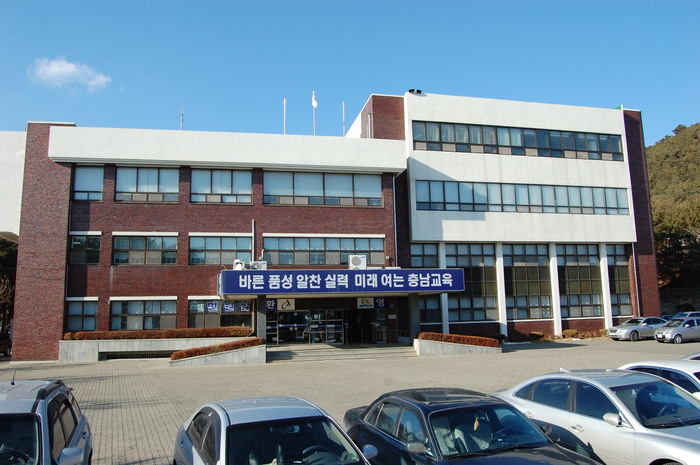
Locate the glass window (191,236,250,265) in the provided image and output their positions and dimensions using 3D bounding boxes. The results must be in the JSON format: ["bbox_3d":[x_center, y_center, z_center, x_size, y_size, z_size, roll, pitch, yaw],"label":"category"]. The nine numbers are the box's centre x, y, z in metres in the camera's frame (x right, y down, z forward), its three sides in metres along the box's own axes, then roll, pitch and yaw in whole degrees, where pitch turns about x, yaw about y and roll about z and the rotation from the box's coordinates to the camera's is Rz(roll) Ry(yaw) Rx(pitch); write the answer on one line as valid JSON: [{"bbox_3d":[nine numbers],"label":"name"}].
[{"bbox_3d":[-7.533,1.055,30.743,3.597,1.654,0.120,1,-7,-12],"label":"glass window"}]

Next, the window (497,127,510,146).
[{"bbox_3d":[10.764,-6.732,36.772,0.962,1.409,0.120,1,-7,-12],"label":"window"}]

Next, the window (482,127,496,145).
[{"bbox_3d":[9.954,-6.883,37.363,1.050,1.418,0.100,1,-9,-12],"label":"window"}]

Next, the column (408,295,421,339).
[{"bbox_3d":[3.429,4.617,27.786,0.440,2.659,0.500,0,-8,-12],"label":"column"}]

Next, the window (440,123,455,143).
[{"bbox_3d":[6.667,-6.838,35.858,0.930,1.374,0.120,1,-7,-12],"label":"window"}]

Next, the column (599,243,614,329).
[{"bbox_3d":[19.149,4.141,39.270,0.450,6.741,0.420,1,-8,-14],"label":"column"}]

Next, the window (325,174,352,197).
[{"bbox_3d":[-0.719,-2.938,32.784,1.811,1.462,0.120,1,-7,-12],"label":"window"}]

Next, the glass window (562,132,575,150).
[{"bbox_3d":[15.548,-6.473,37.355,1.001,1.379,0.120,0,-8,-12],"label":"glass window"}]

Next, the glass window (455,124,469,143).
[{"bbox_3d":[7.878,-6.939,36.904,1.050,1.399,0.100,1,-9,-12],"label":"glass window"}]

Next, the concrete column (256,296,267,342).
[{"bbox_3d":[-4.548,4.722,27.125,0.450,2.861,0.450,1,-8,-12],"label":"concrete column"}]

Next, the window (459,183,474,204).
[{"bbox_3d":[8.046,-2.726,36.280,1.020,1.539,0.100,1,-9,-12],"label":"window"}]

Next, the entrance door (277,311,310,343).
[{"bbox_3d":[-3.489,5.805,32.387,2.001,2.040,0.120,1,-7,-12],"label":"entrance door"}]

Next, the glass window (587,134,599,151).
[{"bbox_3d":[18.453,-6.827,39.781,1.100,1.338,0.100,1,-8,-14],"label":"glass window"}]

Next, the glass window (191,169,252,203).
[{"bbox_3d":[-7.649,-2.798,31.216,3.594,2.205,0.120,1,-7,-12],"label":"glass window"}]

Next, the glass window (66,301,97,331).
[{"bbox_3d":[-14.669,4.535,28.650,1.685,1.717,0.120,1,-7,-12],"label":"glass window"}]

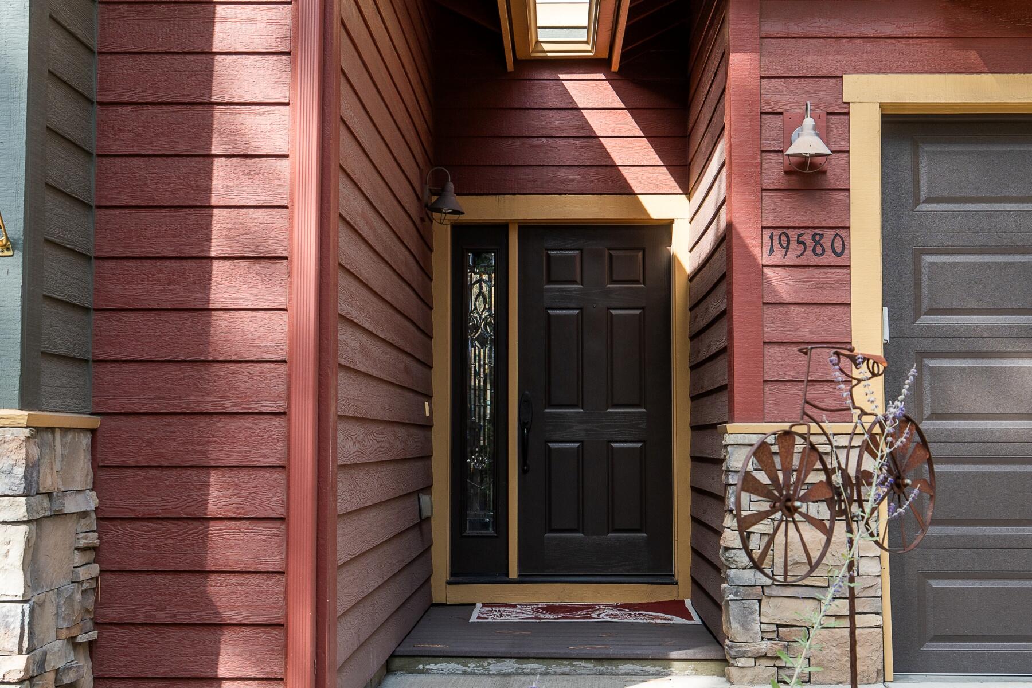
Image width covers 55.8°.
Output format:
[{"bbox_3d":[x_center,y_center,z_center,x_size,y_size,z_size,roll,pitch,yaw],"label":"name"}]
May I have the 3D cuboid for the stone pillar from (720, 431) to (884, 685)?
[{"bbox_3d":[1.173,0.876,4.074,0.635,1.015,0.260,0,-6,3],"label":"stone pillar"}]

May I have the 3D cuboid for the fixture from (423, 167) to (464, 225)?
[{"bbox_3d":[-0.378,-0.774,5.140,0.223,0.312,0.200,0,-6,3],"label":"fixture"}]

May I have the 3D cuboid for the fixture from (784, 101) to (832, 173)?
[{"bbox_3d":[1.224,-0.867,4.080,0.200,0.309,0.220,0,-6,3],"label":"fixture"}]

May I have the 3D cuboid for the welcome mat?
[{"bbox_3d":[0.348,1.385,5.064,1.130,0.020,0.605,0,-6,3],"label":"welcome mat"}]

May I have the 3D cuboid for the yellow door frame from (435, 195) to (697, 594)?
[{"bbox_3d":[0.249,0.288,5.543,1.445,2.298,0.150,0,-6,3],"label":"yellow door frame"}]

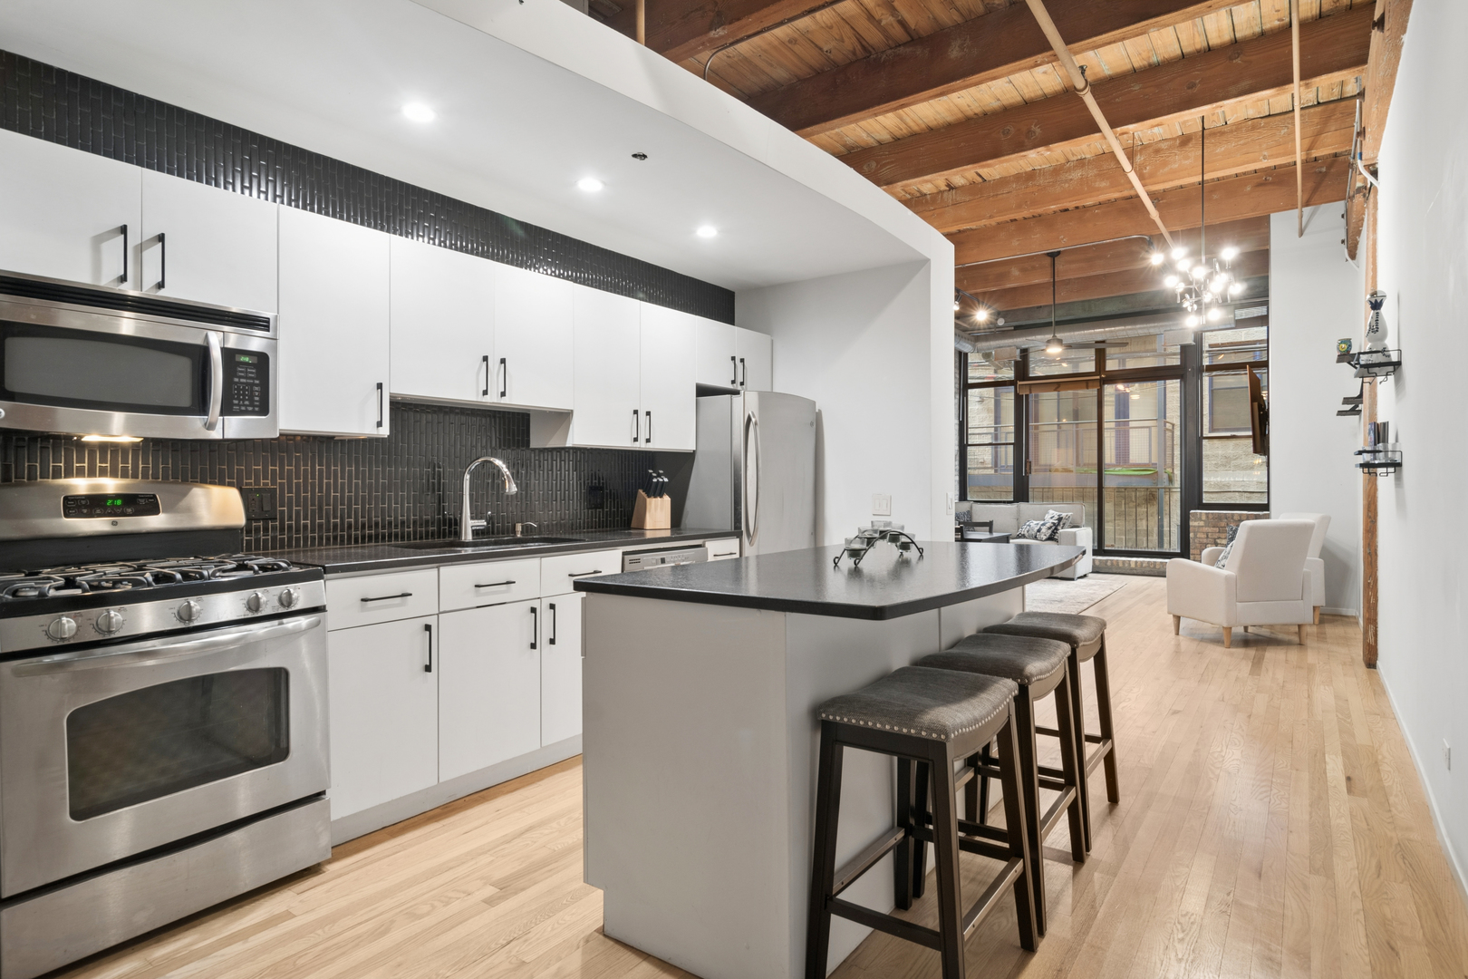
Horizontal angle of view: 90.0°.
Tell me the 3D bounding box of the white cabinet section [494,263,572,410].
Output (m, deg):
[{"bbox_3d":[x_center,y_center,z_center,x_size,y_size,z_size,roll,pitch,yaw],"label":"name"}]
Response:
[{"bbox_3d":[-1.036,-0.685,3.457,0.330,0.612,0.436,1,1,38],"label":"white cabinet section"}]

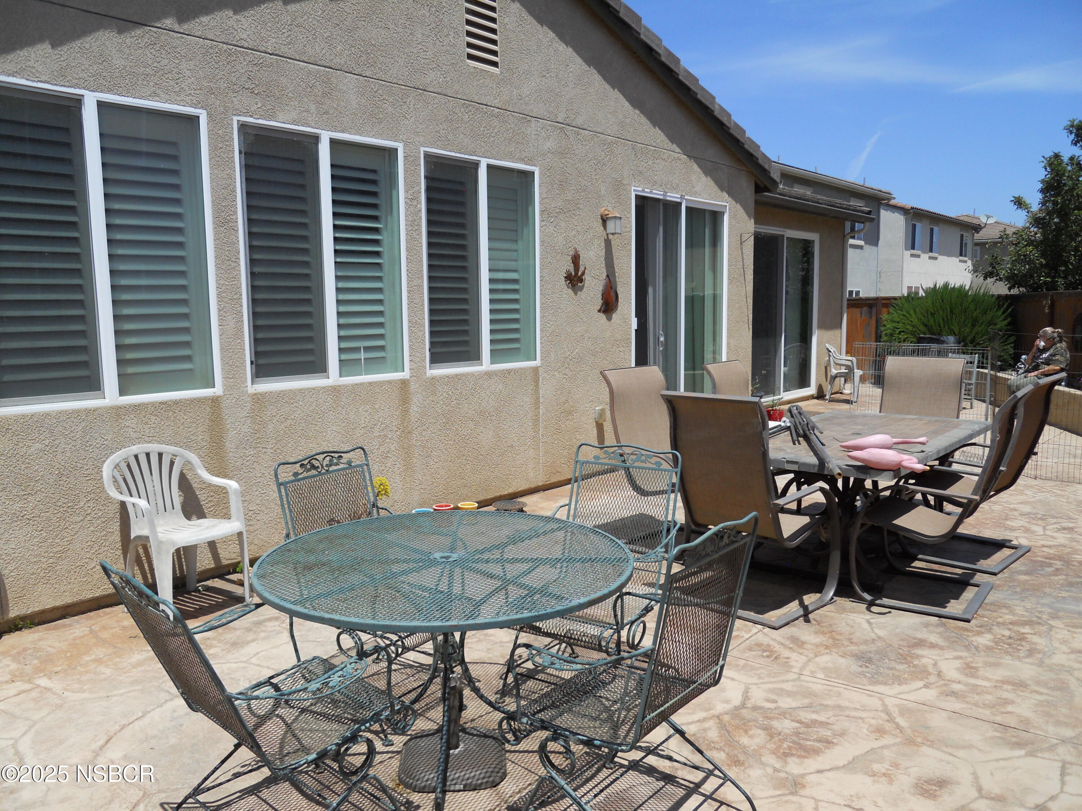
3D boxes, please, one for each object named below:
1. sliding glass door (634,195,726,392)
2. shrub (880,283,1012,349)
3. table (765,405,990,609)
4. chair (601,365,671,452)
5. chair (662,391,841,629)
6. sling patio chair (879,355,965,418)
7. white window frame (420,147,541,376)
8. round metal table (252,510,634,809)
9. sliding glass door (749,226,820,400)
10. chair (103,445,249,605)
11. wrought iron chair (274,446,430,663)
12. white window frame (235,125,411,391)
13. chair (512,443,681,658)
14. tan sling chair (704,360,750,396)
[{"bbox_3d":[1.374,-0.809,8.589,0.110,2.440,1.736,5,9,40],"label":"sliding glass door"},{"bbox_3d":[6.622,-1.291,14.300,1.900,1.400,2.150,5,9,41],"label":"shrub"},{"bbox_3d":[1.928,0.538,5.383,1.050,0.730,2.060,4,8,38],"label":"table"},{"bbox_3d":[0.860,0.335,5.510,0.680,1.100,0.800,-7,9,-44],"label":"chair"},{"bbox_3d":[1.081,0.464,4.540,0.680,1.100,0.800,5,9,43],"label":"chair"},{"bbox_3d":[2.704,0.226,6.366,0.680,1.090,0.760,4,8,33],"label":"sling patio chair"},{"bbox_3d":[-0.411,-1.009,6.326,0.070,1.517,1.168,5,9,41],"label":"white window frame"},{"bbox_3d":[-0.314,0.862,2.971,1.227,0.724,1.227,-1,7,0],"label":"round metal table"},{"bbox_3d":[3.465,-1.288,12.584,0.110,2.440,2.268,5,9,40],"label":"sliding glass door"},{"bbox_3d":[-1.843,0.625,4.439,0.520,0.820,0.560,4,8,38],"label":"chair"},{"bbox_3d":[-0.631,0.690,3.419,0.670,0.920,0.600,4,8,35],"label":"wrought iron chair"},{"bbox_3d":[-1.293,-0.884,5.326,0.070,1.517,1.181,5,9,41],"label":"white window frame"},{"bbox_3d":[0.205,0.680,3.425,0.600,0.920,0.670,4,8,34],"label":"chair"},{"bbox_3d":[1.645,0.219,6.531,0.760,1.090,0.680,4,8,36],"label":"tan sling chair"}]

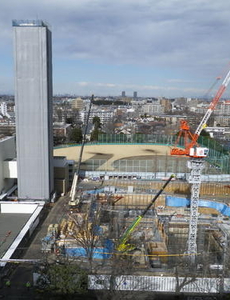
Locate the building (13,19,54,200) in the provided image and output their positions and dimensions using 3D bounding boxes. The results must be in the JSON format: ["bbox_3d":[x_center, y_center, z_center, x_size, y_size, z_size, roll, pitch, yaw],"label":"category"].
[{"bbox_3d":[-26.980,-12.140,109.890,10.700,59.400,8.200,1,9,2],"label":"building"}]

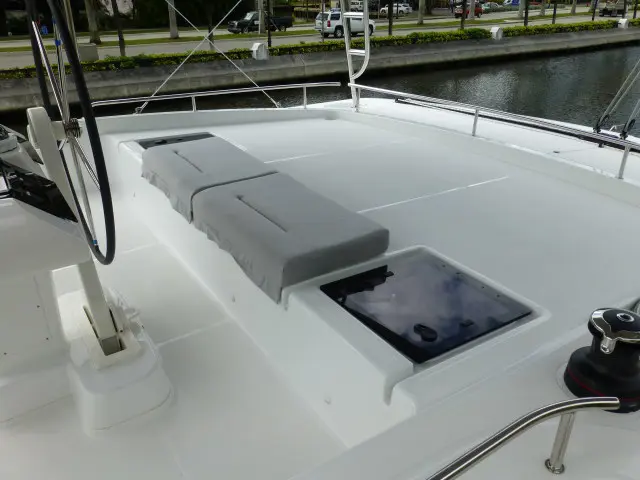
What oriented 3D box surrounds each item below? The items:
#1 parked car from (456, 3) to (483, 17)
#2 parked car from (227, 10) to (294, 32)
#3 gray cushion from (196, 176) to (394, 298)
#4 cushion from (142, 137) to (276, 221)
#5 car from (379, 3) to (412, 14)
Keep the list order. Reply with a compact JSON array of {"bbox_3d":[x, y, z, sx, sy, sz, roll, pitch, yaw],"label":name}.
[{"bbox_3d":[20.481,-31.595,68.661,4.400,1.750,1.820,-20,33,-36],"label":"parked car"},{"bbox_3d":[-5.344,-19.932,45.646,5.800,1.900,2.000,-17,32,-32],"label":"parked car"},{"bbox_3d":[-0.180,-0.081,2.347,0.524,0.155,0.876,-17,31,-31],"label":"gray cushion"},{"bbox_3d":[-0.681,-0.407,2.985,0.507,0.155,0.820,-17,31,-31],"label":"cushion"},{"bbox_3d":[11.530,-34.735,75.082,4.650,1.520,1.830,12,29,21],"label":"car"}]

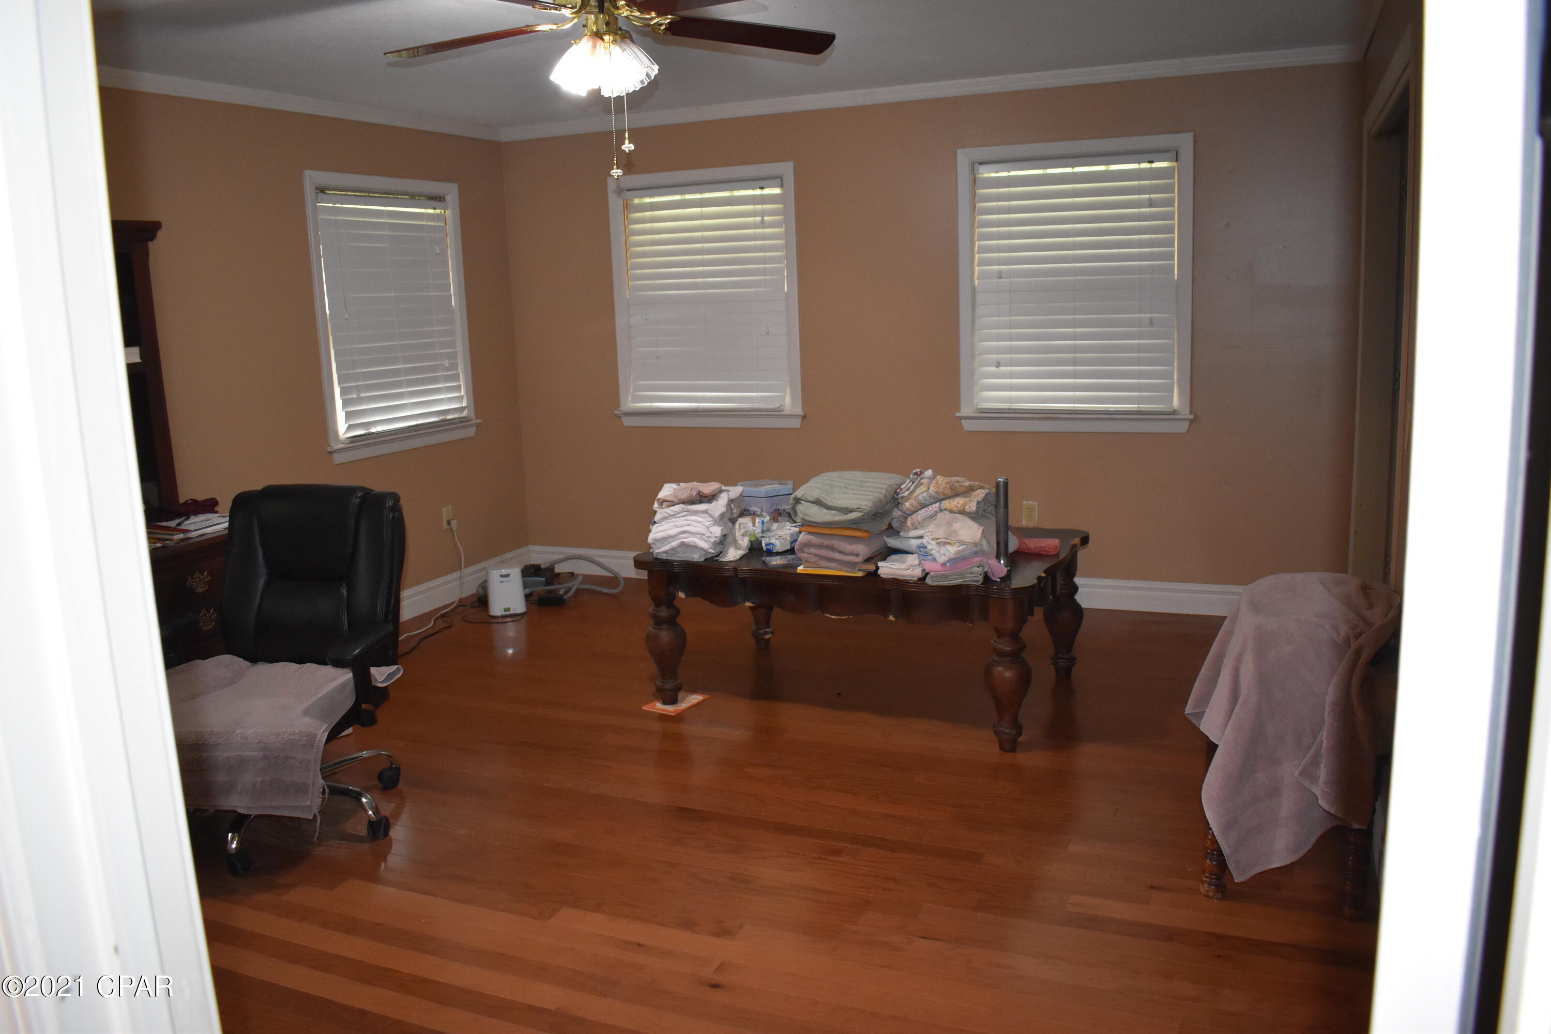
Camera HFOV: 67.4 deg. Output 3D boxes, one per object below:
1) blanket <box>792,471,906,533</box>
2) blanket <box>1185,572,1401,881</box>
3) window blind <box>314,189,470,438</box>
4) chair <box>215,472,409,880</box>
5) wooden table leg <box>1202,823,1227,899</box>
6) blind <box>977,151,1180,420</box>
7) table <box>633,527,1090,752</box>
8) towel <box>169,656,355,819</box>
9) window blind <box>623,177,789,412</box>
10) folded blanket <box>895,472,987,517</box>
[{"bbox_3d":[0.261,-0.069,4.037,0.320,0.145,0.390,2,12,23],"label":"blanket"},{"bbox_3d":[1.202,0.489,2.736,0.460,0.660,0.430,2,12,23],"label":"blanket"},{"bbox_3d":[-1.784,-0.963,5.499,0.060,1.119,0.920,2,12,23],"label":"window blind"},{"bbox_3d":[-1.441,0.430,3.320,0.630,0.970,0.710,-2,11,3],"label":"chair"},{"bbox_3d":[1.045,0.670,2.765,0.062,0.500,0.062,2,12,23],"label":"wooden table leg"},{"bbox_3d":[1.317,-1.015,5.132,0.897,1.134,0.060,2,12,23],"label":"blind"},{"bbox_3d":[0.322,0.384,4.327,1.510,0.550,0.930,3,12,26],"label":"table"},{"bbox_3d":[-1.438,0.586,3.232,0.580,0.300,0.520,-2,11,3],"label":"towel"},{"bbox_3d":[-0.364,-1.095,5.853,0.905,1.147,0.060,2,12,23],"label":"window blind"},{"bbox_3d":[0.565,-0.072,3.937,0.310,0.140,0.310,2,12,23],"label":"folded blanket"}]

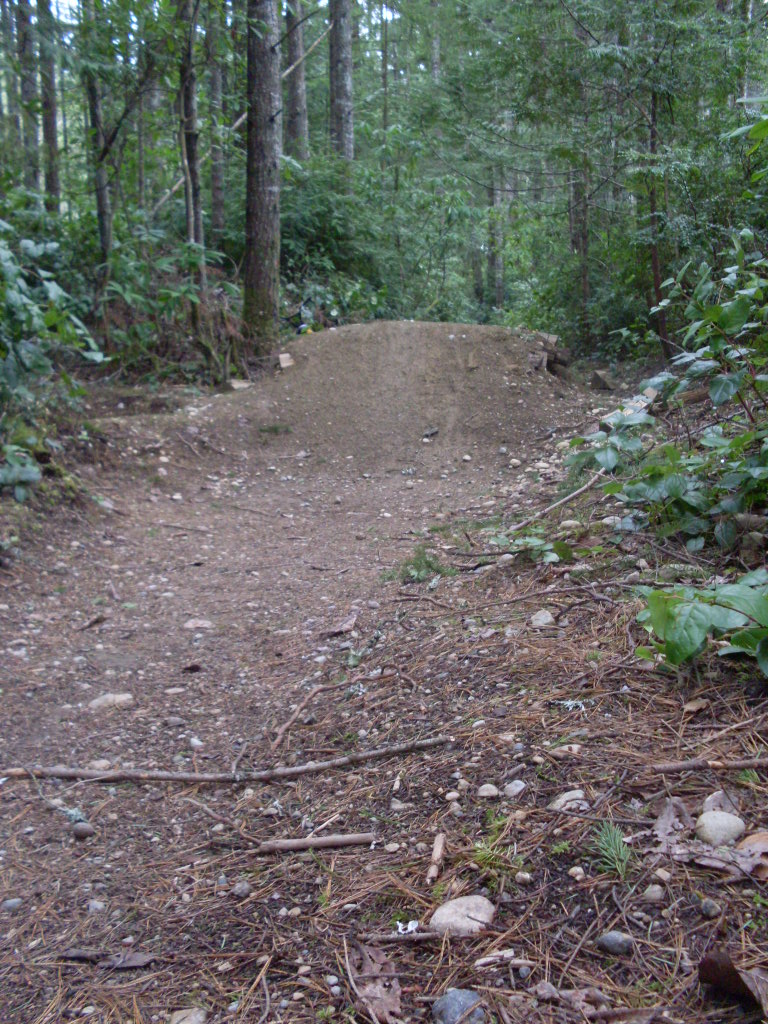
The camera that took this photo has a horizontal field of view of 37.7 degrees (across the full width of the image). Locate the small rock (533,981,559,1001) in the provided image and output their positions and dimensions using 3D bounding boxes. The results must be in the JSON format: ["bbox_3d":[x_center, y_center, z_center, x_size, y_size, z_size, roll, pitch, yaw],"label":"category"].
[{"bbox_3d":[0.133,0.393,0.924,0.021,0.013,0.018,1,8,0],"label":"small rock"}]

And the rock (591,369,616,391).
[{"bbox_3d":[1.484,-0.896,7.600,0.176,0.149,0.141,1,6,11],"label":"rock"}]

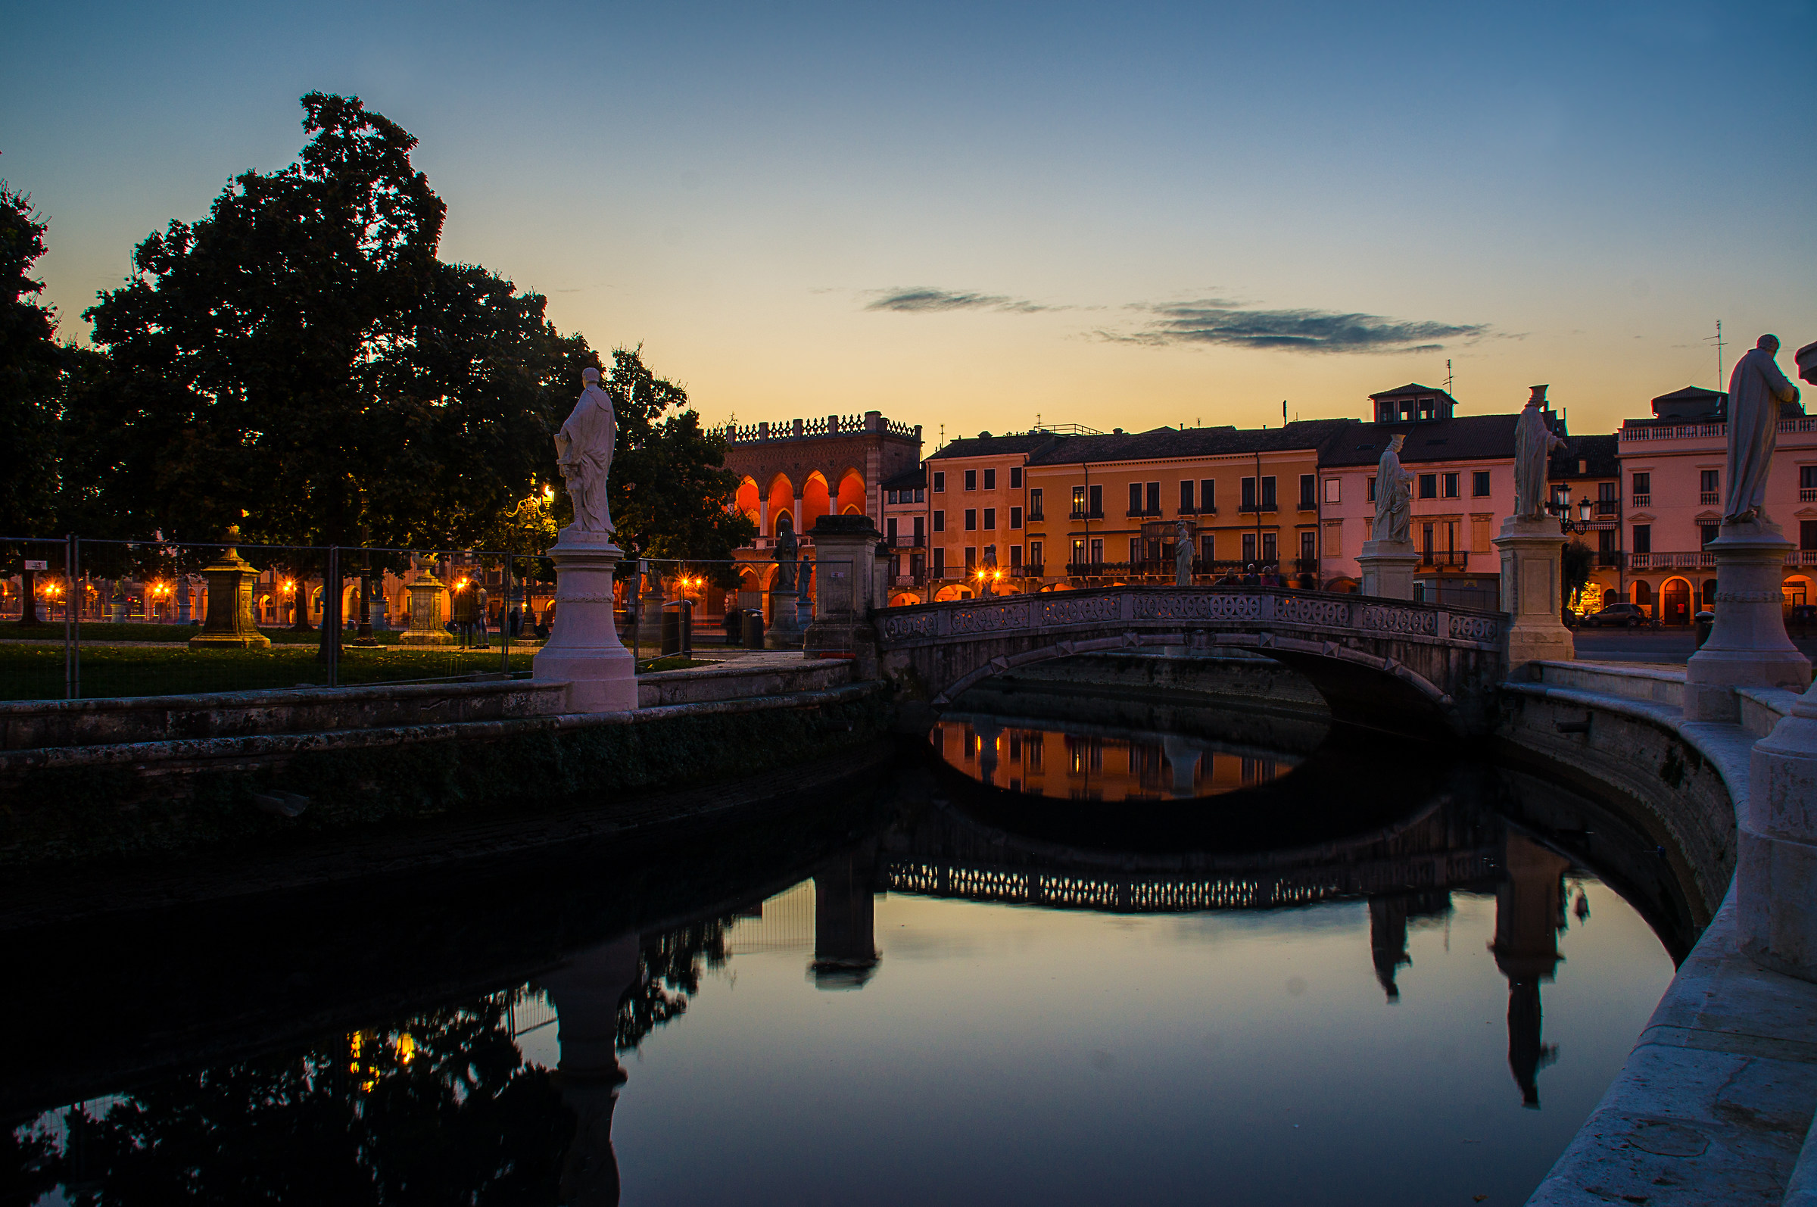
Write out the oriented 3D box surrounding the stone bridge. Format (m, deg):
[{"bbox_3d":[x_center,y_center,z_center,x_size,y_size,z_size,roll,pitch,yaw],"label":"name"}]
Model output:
[{"bbox_3d":[6.950,1.400,36.800,15.100,3.650,8.300,0,0,2],"label":"stone bridge"}]

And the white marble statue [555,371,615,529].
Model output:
[{"bbox_3d":[-5.355,-2.534,22.500,0.900,2.750,1.000,0,0,40],"label":"white marble statue"}]

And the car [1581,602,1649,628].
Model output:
[{"bbox_3d":[44.115,0.710,85.000,4.100,1.530,1.750,0,0,30],"label":"car"}]

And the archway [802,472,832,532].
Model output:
[{"bbox_3d":[-8.110,-8.800,120.500,3.200,5.900,1.000,0,0,33],"label":"archway"}]

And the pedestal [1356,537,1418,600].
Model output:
[{"bbox_3d":[14.432,0.000,41.000,1.450,3.700,1.450,0,0,3],"label":"pedestal"}]

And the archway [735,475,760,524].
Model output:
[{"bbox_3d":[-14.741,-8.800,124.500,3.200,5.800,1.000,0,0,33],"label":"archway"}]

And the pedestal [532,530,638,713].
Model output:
[{"bbox_3d":[-5.344,0.255,22.500,1.650,2.980,1.650,0,0,-18],"label":"pedestal"}]

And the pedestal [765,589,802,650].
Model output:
[{"bbox_3d":[-5.354,0.646,59.000,1.600,2.750,1.600,0,0,0],"label":"pedestal"}]

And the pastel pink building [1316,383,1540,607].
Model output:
[{"bbox_3d":[41.000,-7.700,103.300,15.500,18.600,16.000,0,0,30],"label":"pastel pink building"}]

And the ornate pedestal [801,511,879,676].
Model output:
[{"bbox_3d":[-1.586,-0.170,32.700,1.600,3.800,1.600,0,0,6],"label":"ornate pedestal"}]

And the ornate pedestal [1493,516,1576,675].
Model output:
[{"bbox_3d":[15.268,-0.200,33.300,1.500,3.800,1.500,0,0,6],"label":"ornate pedestal"}]

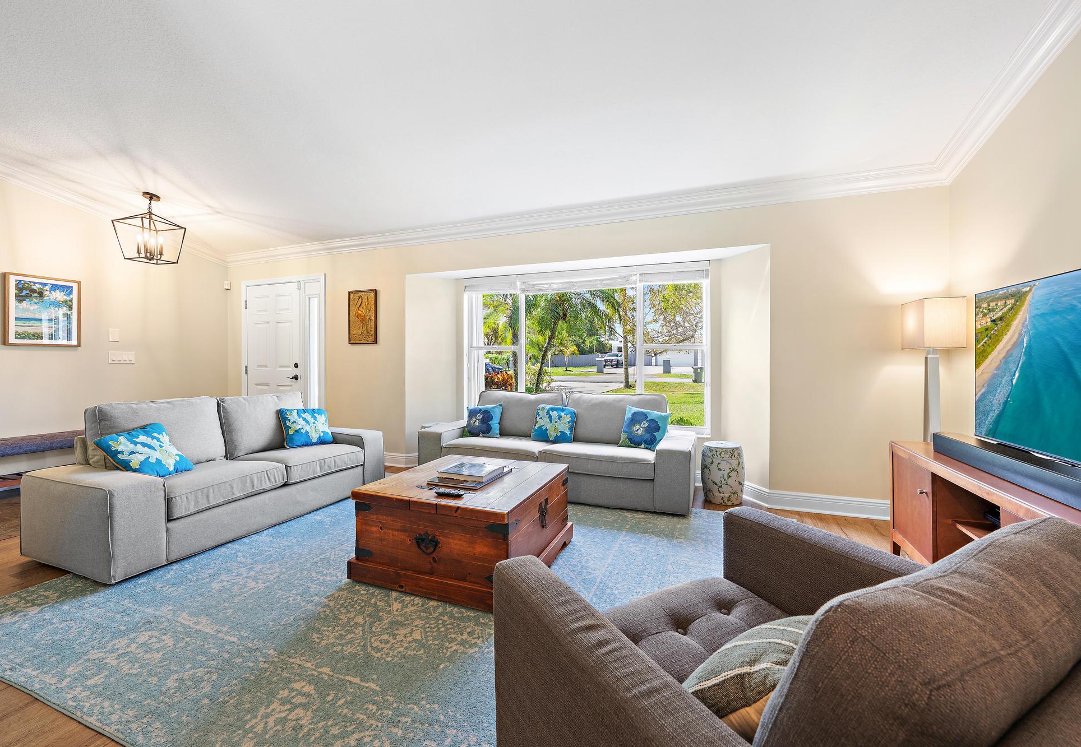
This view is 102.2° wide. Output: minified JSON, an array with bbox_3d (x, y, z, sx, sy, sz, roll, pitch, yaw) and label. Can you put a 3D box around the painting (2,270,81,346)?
[{"bbox_3d":[-4.559,-0.568,4.010,0.035,0.634,0.489,1,2,20],"label":"painting"}]

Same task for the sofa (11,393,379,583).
[{"bbox_3d":[-2.293,0.627,3.411,0.914,0.862,2.116,1,2,20],"label":"sofa"}]

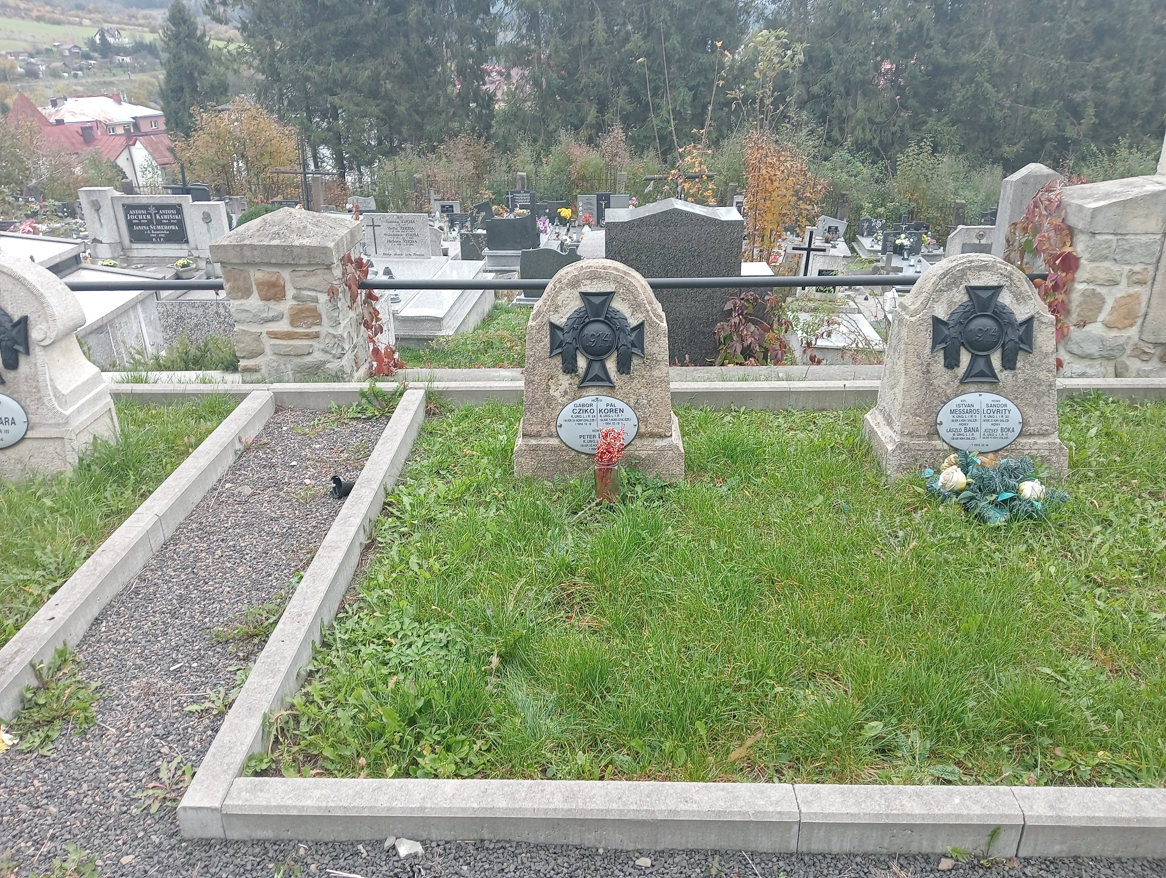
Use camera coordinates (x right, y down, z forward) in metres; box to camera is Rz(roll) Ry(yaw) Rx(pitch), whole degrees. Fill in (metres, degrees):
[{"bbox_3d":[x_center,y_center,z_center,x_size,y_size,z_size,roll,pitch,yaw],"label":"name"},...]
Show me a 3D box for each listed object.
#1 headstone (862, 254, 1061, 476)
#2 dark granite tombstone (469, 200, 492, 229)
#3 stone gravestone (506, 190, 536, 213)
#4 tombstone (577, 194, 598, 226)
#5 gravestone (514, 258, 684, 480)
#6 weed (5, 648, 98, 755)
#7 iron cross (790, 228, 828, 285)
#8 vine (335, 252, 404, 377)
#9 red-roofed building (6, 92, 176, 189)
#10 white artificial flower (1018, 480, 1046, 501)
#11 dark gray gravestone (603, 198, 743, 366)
[{"bbox_3d":[1.183,-0.222,2.864,0.520,0.630,0.285,0,23,3],"label":"headstone"},{"bbox_3d":[-1.653,-3.692,15.556,0.398,0.457,0.120,0,23,2],"label":"dark granite tombstone"},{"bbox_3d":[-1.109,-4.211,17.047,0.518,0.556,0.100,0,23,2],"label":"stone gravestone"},{"bbox_3d":[0.085,-4.021,16.547,0.374,0.517,0.100,0,23,2],"label":"tombstone"},{"bbox_3d":[0.047,-0.211,2.893,0.515,0.630,0.285,0,23,2],"label":"gravestone"},{"bbox_3d":[-1.128,0.540,2.030,0.145,0.070,0.290,0,24,1],"label":"weed"},{"bbox_3d":[1.792,-1.425,7.520,0.280,0.480,0.025,4,24,0],"label":"iron cross"},{"bbox_3d":[-0.841,-0.505,3.837,0.190,0.480,0.360,0,24,1],"label":"vine"},{"bbox_3d":[-70.234,-41.992,135.000,17.000,11.500,15.000,7,24,18],"label":"red-roofed building"},{"bbox_3d":[1.341,0.153,2.823,0.073,0.058,0.065,0,24,1],"label":"white artificial flower"},{"bbox_3d":[0.400,-0.678,4.342,0.594,0.812,0.320,0,24,1],"label":"dark gray gravestone"}]

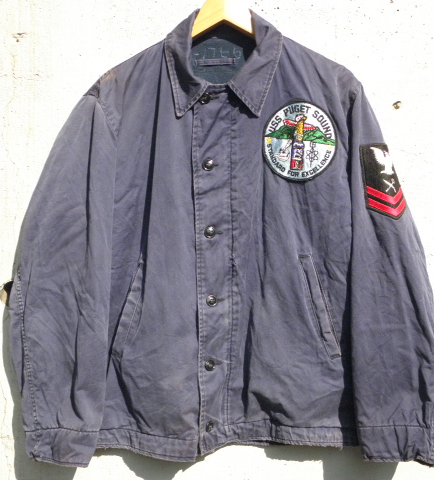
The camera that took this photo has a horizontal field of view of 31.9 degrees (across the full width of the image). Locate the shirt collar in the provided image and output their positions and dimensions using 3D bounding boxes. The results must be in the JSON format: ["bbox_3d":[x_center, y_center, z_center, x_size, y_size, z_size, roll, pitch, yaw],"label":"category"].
[{"bbox_3d":[0.010,-0.283,1.215,0.188,0.168,0.100,0,0,0],"label":"shirt collar"}]

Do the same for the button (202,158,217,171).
[{"bbox_3d":[-0.012,-0.117,1.175,0.018,0.018,0.007,0,0,0],"label":"button"}]

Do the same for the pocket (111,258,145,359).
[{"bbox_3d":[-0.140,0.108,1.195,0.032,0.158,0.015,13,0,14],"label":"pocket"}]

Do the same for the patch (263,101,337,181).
[{"bbox_3d":[0.130,-0.155,1.185,0.123,0.125,0.008,5,0,-15],"label":"patch"}]

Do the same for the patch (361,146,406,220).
[{"bbox_3d":[0.268,-0.094,1.215,0.075,0.116,0.018,10,0,-36],"label":"patch"}]

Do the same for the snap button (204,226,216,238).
[{"bbox_3d":[-0.011,-0.012,1.175,0.018,0.018,0.007,0,0,0],"label":"snap button"}]

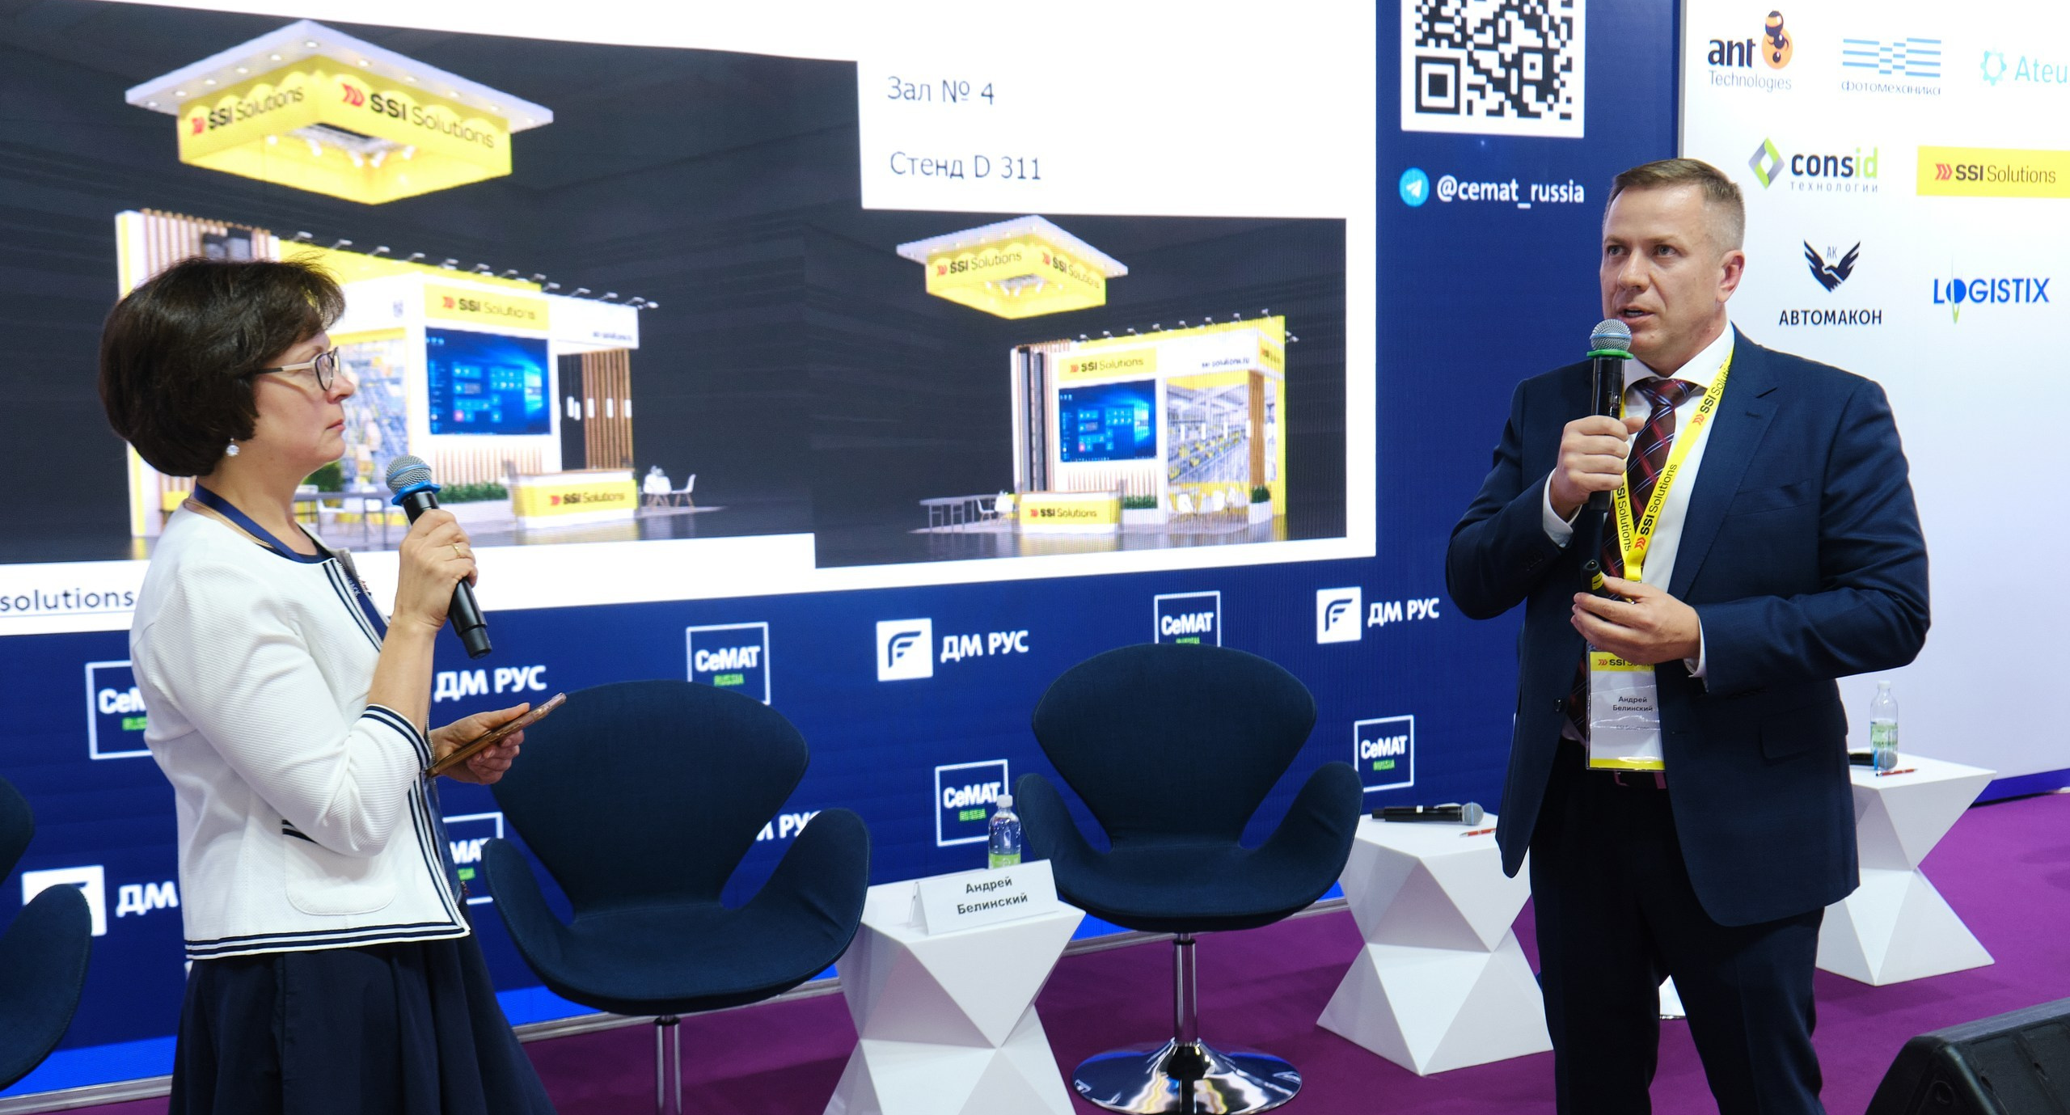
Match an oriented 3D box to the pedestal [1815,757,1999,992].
[{"bbox_3d":[2.199,0.795,4.822,0.402,0.486,0.402,-3,5,-22],"label":"pedestal"}]

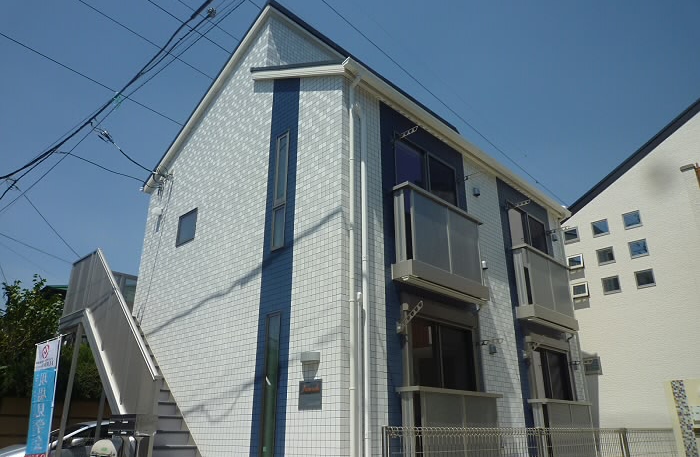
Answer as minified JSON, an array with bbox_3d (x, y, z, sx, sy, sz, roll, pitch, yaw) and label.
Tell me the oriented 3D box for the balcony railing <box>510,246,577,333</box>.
[{"bbox_3d":[3.861,1.231,9.985,0.332,1.387,2.020,-20,-29,40],"label":"balcony railing"}]

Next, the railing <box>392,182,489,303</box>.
[{"bbox_3d":[1.384,0.283,7.568,0.332,1.377,1.980,-20,-29,40],"label":"railing"}]

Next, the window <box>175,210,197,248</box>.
[{"bbox_3d":[-2.969,-0.004,9.235,0.653,0.618,0.080,-20,-29,40],"label":"window"}]

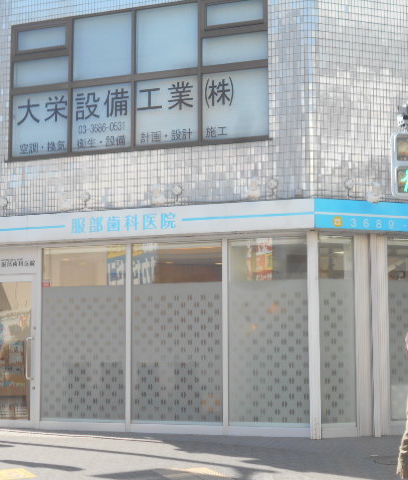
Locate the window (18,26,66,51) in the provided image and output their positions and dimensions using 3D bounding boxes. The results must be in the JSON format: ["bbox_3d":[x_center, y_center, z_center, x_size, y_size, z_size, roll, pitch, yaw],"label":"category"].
[{"bbox_3d":[-2.352,-2.918,15.532,0.796,0.297,0.080,-3,-7,22],"label":"window"}]

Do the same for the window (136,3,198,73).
[{"bbox_3d":[-0.510,-2.777,14.765,0.936,0.912,0.080,-3,-7,22],"label":"window"}]

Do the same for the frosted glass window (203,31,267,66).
[{"bbox_3d":[0.423,-2.564,14.444,0.936,0.390,0.080,-3,-7,23],"label":"frosted glass window"}]

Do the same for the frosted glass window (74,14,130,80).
[{"bbox_3d":[-1.439,-2.728,15.139,0.933,0.909,0.080,-3,-7,22],"label":"frosted glass window"}]

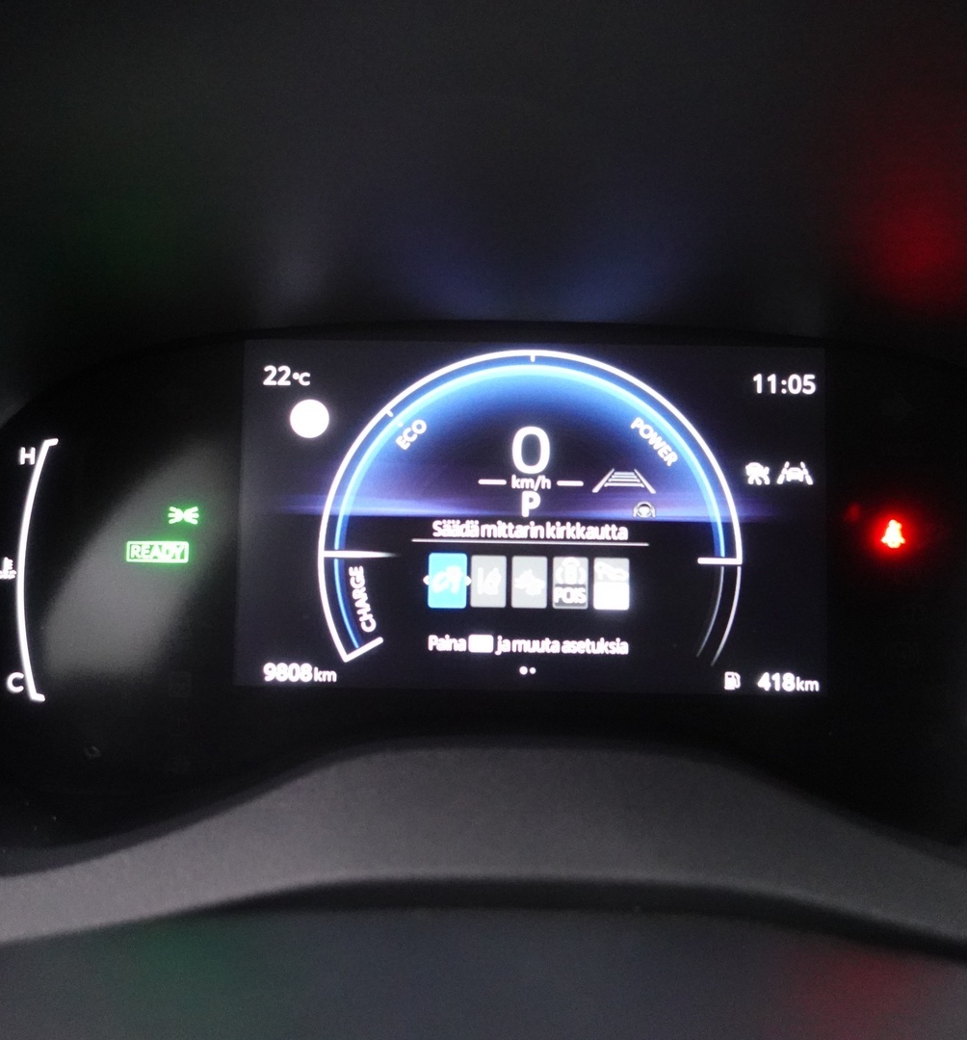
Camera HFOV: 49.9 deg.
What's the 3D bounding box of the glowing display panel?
[{"bbox_3d":[0.013,-0.001,0.276,0.153,0.091,0.014,1,-5,1],"label":"glowing display panel"}]

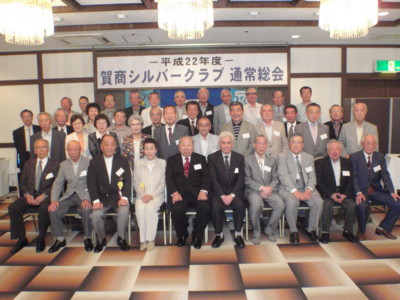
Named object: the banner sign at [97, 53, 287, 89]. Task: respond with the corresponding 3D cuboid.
[{"bbox_3d":[-0.147,-1.477,6.124,3.568,0.607,0.050,-1,6,0],"label":"banner sign"}]

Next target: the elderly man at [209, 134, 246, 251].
[{"bbox_3d":[0.338,0.441,3.963,0.480,1.323,0.700,-1,6,3],"label":"elderly man"}]

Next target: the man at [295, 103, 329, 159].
[{"bbox_3d":[1.636,0.156,4.745,0.510,1.674,0.300,0,6,10],"label":"man"}]

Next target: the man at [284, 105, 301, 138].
[{"bbox_3d":[1.412,0.142,4.971,0.490,1.660,0.300,0,6,10],"label":"man"}]

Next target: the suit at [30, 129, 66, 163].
[{"bbox_3d":[-2.119,0.380,4.616,0.490,1.357,0.300,-2,6,-10],"label":"suit"}]

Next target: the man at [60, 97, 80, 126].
[{"bbox_3d":[-2.109,-0.041,5.328,0.480,1.631,0.300,-2,6,-10],"label":"man"}]

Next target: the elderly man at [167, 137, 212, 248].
[{"bbox_3d":[-0.134,0.463,4.059,0.550,1.270,0.780,-1,6,-3],"label":"elderly man"}]

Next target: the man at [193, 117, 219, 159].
[{"bbox_3d":[0.091,0.272,4.509,0.450,1.457,0.280,-1,6,1],"label":"man"}]

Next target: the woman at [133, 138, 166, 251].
[{"bbox_3d":[-0.589,0.493,3.970,0.430,1.255,0.680,-2,6,-4],"label":"woman"}]

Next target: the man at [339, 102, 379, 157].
[{"bbox_3d":[2.233,0.167,4.584,0.520,1.664,0.310,0,6,14],"label":"man"}]

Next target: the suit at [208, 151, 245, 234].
[{"bbox_3d":[0.326,0.500,3.999,0.470,0.959,0.580,-1,6,3],"label":"suit"}]

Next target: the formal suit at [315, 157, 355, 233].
[{"bbox_3d":[1.708,0.551,4.079,0.510,0.880,0.660,1,6,16],"label":"formal suit"}]

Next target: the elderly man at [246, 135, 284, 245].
[{"bbox_3d":[0.796,0.446,4.098,0.500,1.260,0.760,-1,6,3],"label":"elderly man"}]

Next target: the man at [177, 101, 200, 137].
[{"bbox_3d":[-0.083,0.127,4.795,0.480,1.689,0.290,-1,6,0],"label":"man"}]

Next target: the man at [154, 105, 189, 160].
[{"bbox_3d":[-0.398,0.195,4.725,0.510,1.674,0.300,0,6,6],"label":"man"}]

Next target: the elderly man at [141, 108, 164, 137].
[{"bbox_3d":[-0.648,0.181,4.995,0.480,1.676,0.300,-2,6,-4],"label":"elderly man"}]

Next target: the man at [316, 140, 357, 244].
[{"bbox_3d":[1.652,0.459,3.942,0.500,1.144,0.800,1,7,17],"label":"man"}]

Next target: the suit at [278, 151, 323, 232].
[{"bbox_3d":[1.272,0.507,4.141,0.519,0.971,0.620,0,6,7],"label":"suit"}]

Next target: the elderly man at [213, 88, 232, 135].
[{"bbox_3d":[0.403,-0.149,5.311,0.480,1.665,0.300,-1,6,2],"label":"elderly man"}]

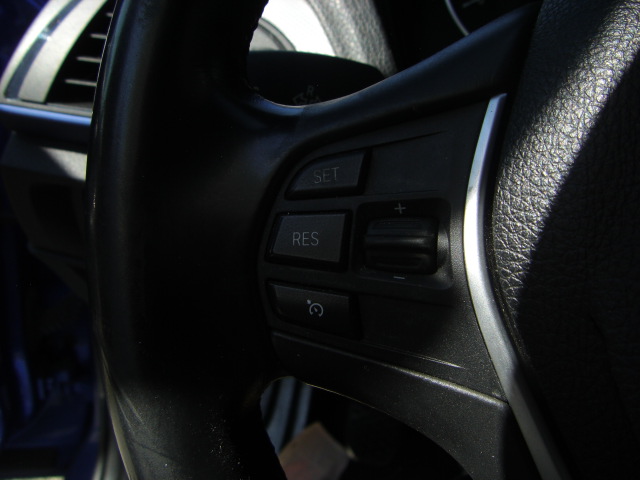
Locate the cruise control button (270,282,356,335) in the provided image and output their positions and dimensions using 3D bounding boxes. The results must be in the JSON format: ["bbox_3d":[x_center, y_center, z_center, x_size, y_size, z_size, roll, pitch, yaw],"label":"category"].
[{"bbox_3d":[-0.002,0.017,0.176,0.022,0.012,0.004,6,-12,5],"label":"cruise control button"}]

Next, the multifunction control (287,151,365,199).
[{"bbox_3d":[0.002,-0.017,0.183,0.019,0.011,0.004,-4,-13,3],"label":"multifunction control"}]

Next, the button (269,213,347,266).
[{"bbox_3d":[-0.003,0.000,0.180,0.020,0.013,0.004,1,-13,4],"label":"button"}]

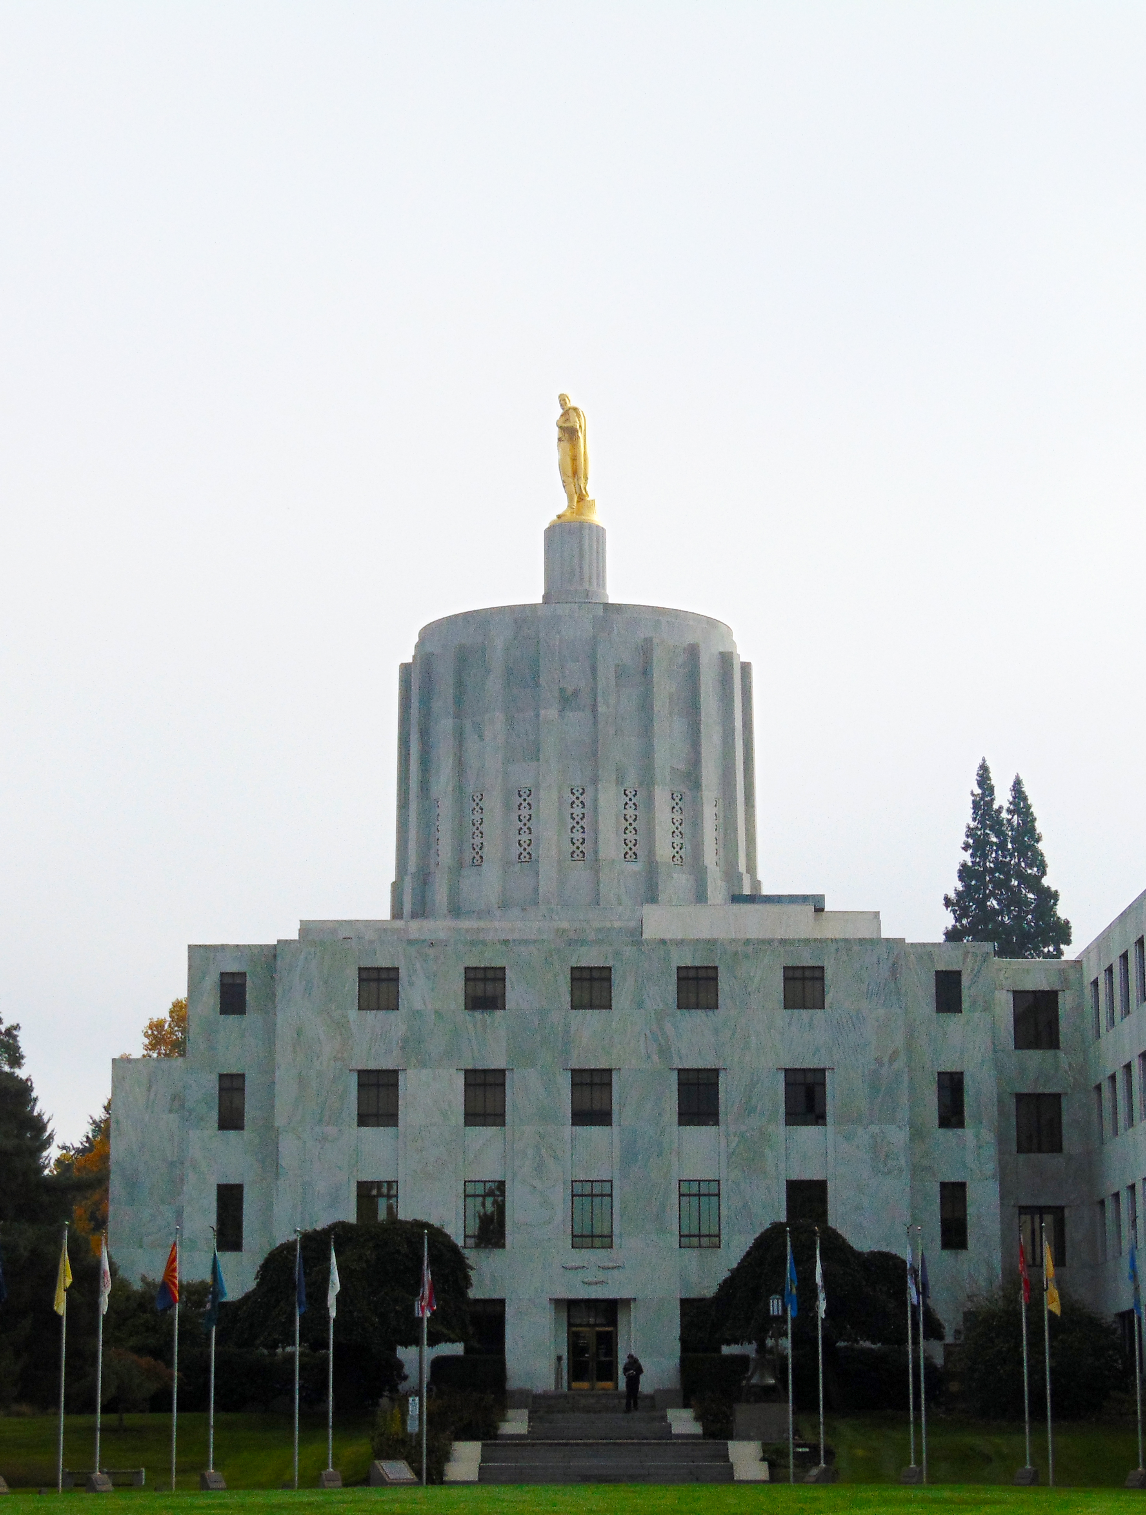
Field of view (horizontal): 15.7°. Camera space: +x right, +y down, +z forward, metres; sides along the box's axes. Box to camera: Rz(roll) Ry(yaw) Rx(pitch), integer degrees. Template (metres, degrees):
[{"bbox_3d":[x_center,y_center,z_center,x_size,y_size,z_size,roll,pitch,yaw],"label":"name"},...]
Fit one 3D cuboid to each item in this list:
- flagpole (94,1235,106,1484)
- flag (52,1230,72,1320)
[{"bbox_3d":[-11.035,13.941,96.674,0.100,5.688,0.100,0,-10,0],"label":"flagpole"},{"bbox_3d":[-11.832,12.013,96.020,0.460,1.889,0.280,0,-10,0],"label":"flag"}]

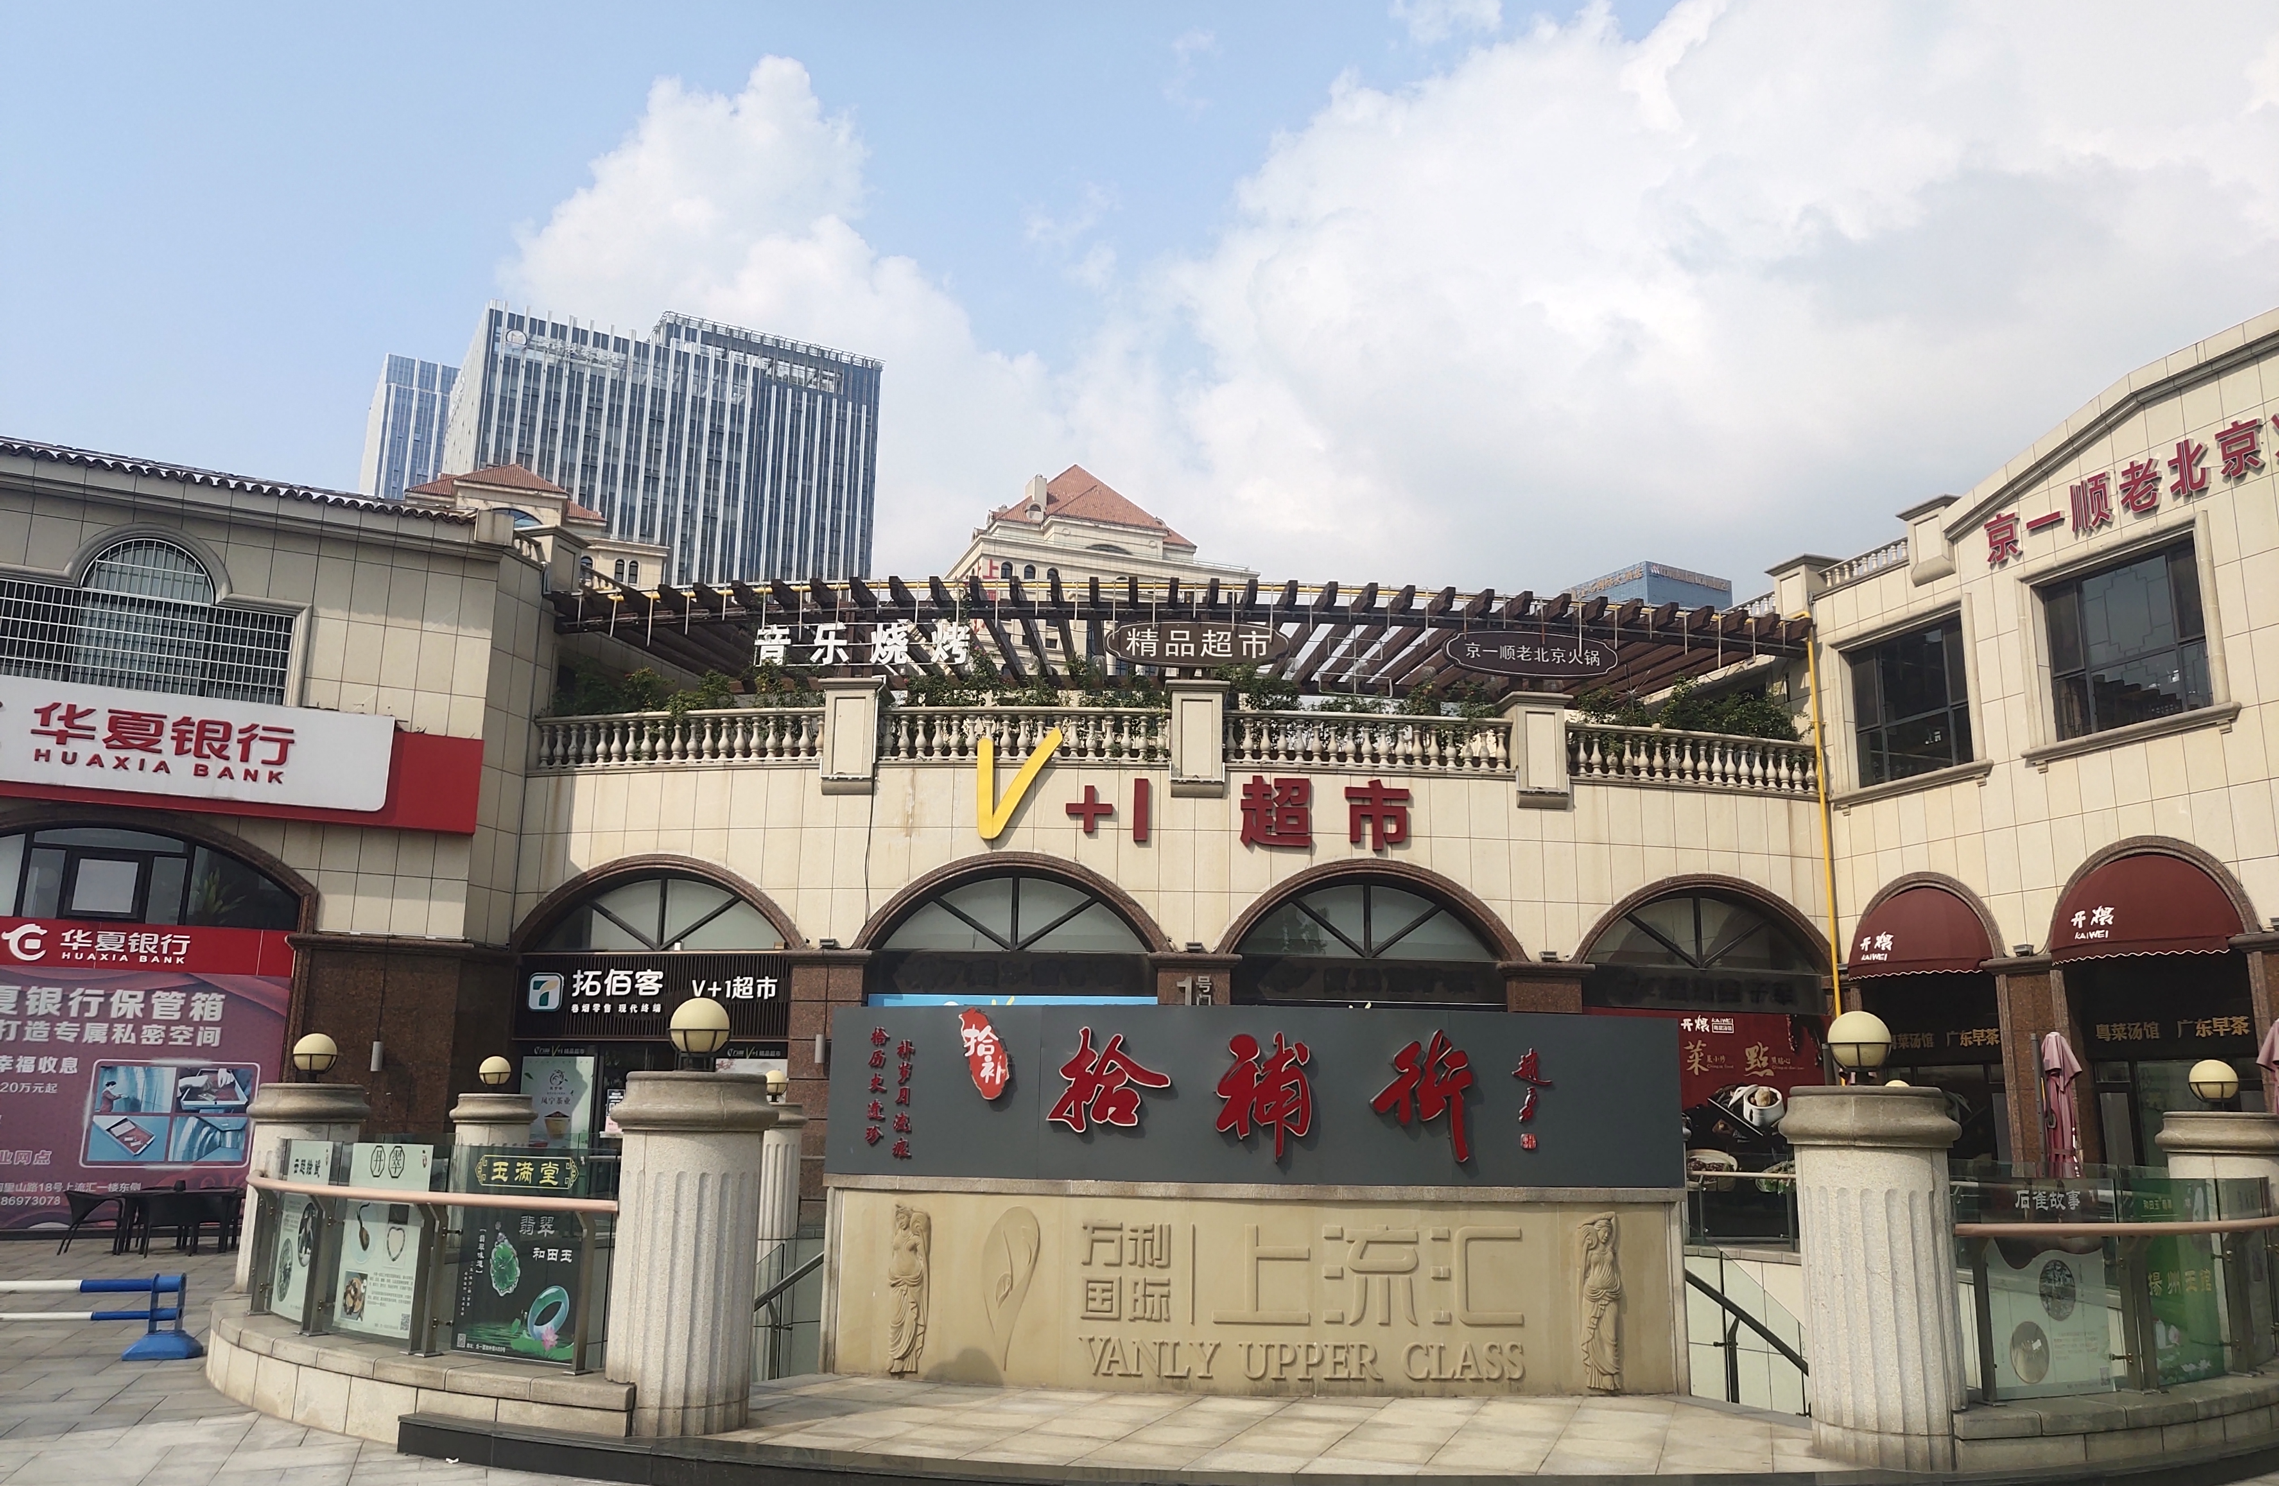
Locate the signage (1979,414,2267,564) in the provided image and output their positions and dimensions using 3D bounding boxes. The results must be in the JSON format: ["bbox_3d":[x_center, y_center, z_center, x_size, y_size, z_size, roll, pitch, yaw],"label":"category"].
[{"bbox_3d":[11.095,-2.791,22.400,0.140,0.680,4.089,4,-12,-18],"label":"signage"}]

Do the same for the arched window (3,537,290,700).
[{"bbox_3d":[-13.058,-1.597,26.146,3.475,2.218,0.250,8,-14,-29],"label":"arched window"}]

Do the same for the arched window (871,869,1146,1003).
[{"bbox_3d":[-1.688,2.543,26.000,3.750,1.750,0.300,1,-11,1],"label":"arched window"}]

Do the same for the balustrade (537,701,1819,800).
[{"bbox_3d":[0.627,0.076,29.152,19.268,0.915,1.457,1,-12,-1],"label":"balustrade"}]

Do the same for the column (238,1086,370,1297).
[{"bbox_3d":[-5.214,2.938,12.245,0.770,1.580,0.770,5,-12,-22],"label":"column"}]

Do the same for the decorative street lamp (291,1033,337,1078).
[{"bbox_3d":[-5.176,1.967,12.400,0.285,0.310,0.285,5,-12,-22],"label":"decorative street lamp"}]

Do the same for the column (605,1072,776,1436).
[{"bbox_3d":[-2.249,2.508,9.804,0.825,1.692,0.825,1,-12,0],"label":"column"}]

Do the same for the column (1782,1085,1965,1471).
[{"bbox_3d":[3.547,2.532,9.447,0.825,1.710,0.825,1,-12,0],"label":"column"}]

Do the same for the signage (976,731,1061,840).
[{"bbox_3d":[-1.593,0.547,25.800,1.120,1.450,0.200,1,-11,-1],"label":"signage"}]

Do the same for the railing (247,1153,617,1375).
[{"bbox_3d":[-4.008,2.727,10.484,4.128,1.050,0.380,-10,-16,43],"label":"railing"}]

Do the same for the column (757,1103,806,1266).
[{"bbox_3d":[-4.495,5.267,24.026,0.825,1.711,0.825,1,-12,0],"label":"column"}]

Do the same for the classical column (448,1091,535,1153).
[{"bbox_3d":[-5.745,3.906,17.345,0.770,1.580,0.770,4,-12,-17],"label":"classical column"}]

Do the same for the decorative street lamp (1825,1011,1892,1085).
[{"bbox_3d":[3.527,1.502,9.688,0.300,0.368,0.300,1,-12,0],"label":"decorative street lamp"}]

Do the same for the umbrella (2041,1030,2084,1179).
[{"bbox_3d":[8.382,3.833,17.761,0.400,2.450,0.400,-4,-12,24],"label":"umbrella"}]

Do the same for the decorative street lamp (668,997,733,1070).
[{"bbox_3d":[-2.229,1.481,10.032,0.311,0.368,0.311,1,-12,0],"label":"decorative street lamp"}]

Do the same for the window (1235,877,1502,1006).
[{"bbox_3d":[3.035,2.634,26.200,3.650,1.750,0.300,2,-11,-6],"label":"window"}]

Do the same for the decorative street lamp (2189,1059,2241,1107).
[{"bbox_3d":[7.677,2.440,14.100,0.297,0.361,0.297,1,-12,0],"label":"decorative street lamp"}]

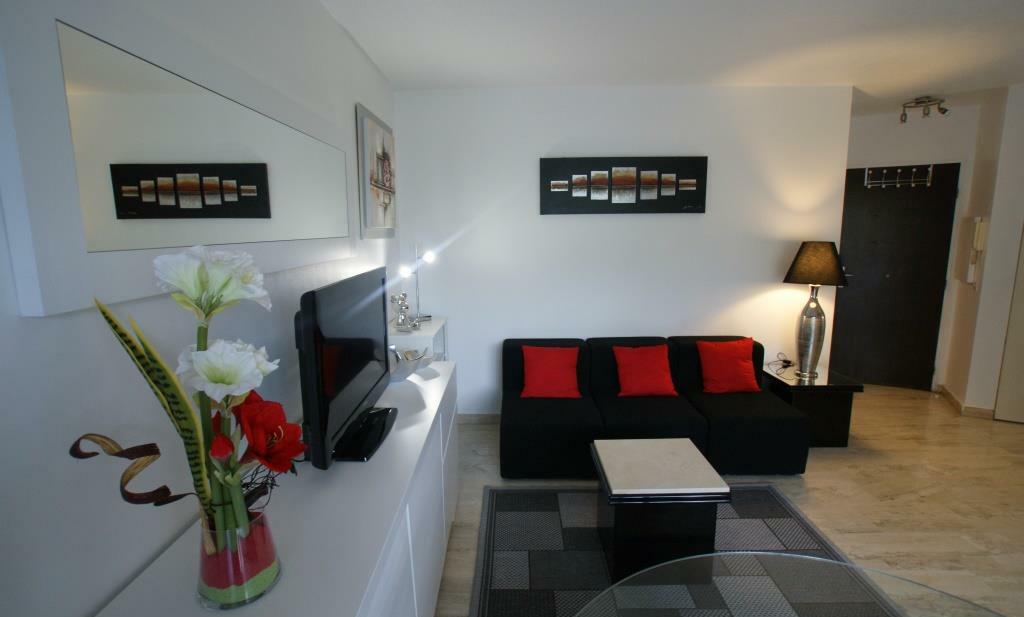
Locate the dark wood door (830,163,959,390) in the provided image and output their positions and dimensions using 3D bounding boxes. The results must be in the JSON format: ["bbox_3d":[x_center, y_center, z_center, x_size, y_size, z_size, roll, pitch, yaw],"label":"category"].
[{"bbox_3d":[3.482,-0.259,4.226,0.870,2.045,0.050,2,10,16],"label":"dark wood door"}]

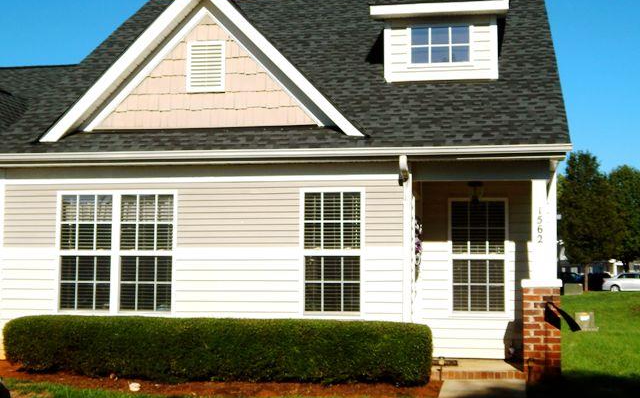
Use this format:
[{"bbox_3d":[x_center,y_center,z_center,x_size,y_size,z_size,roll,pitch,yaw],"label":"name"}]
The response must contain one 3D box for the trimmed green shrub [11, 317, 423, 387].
[{"bbox_3d":[-1.208,1.704,11.753,4.952,0.660,0.870,-1,-5,11],"label":"trimmed green shrub"}]

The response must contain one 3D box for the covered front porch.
[{"bbox_3d":[2.008,0.841,12.411,1.770,2.510,1.620,-1,-5,11],"label":"covered front porch"}]

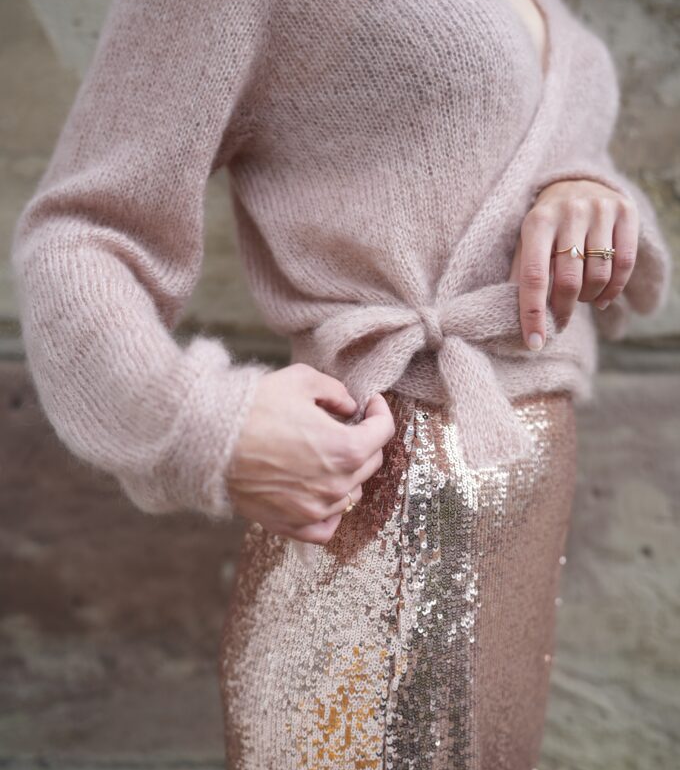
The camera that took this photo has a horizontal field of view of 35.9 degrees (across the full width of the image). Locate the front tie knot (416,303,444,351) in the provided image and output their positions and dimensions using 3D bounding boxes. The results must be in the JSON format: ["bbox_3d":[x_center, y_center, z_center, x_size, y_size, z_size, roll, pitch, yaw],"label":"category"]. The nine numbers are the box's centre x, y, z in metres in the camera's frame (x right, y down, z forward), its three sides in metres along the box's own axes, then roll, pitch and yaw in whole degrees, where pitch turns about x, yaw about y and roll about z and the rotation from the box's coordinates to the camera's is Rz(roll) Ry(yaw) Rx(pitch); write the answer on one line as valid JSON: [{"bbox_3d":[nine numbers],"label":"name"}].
[{"bbox_3d":[0.063,-0.040,0.725,0.022,0.033,0.024,2,5,-12],"label":"front tie knot"}]

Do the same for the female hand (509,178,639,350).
[{"bbox_3d":[0.168,-0.088,0.750,0.086,0.118,0.072,2,-5,6],"label":"female hand"}]

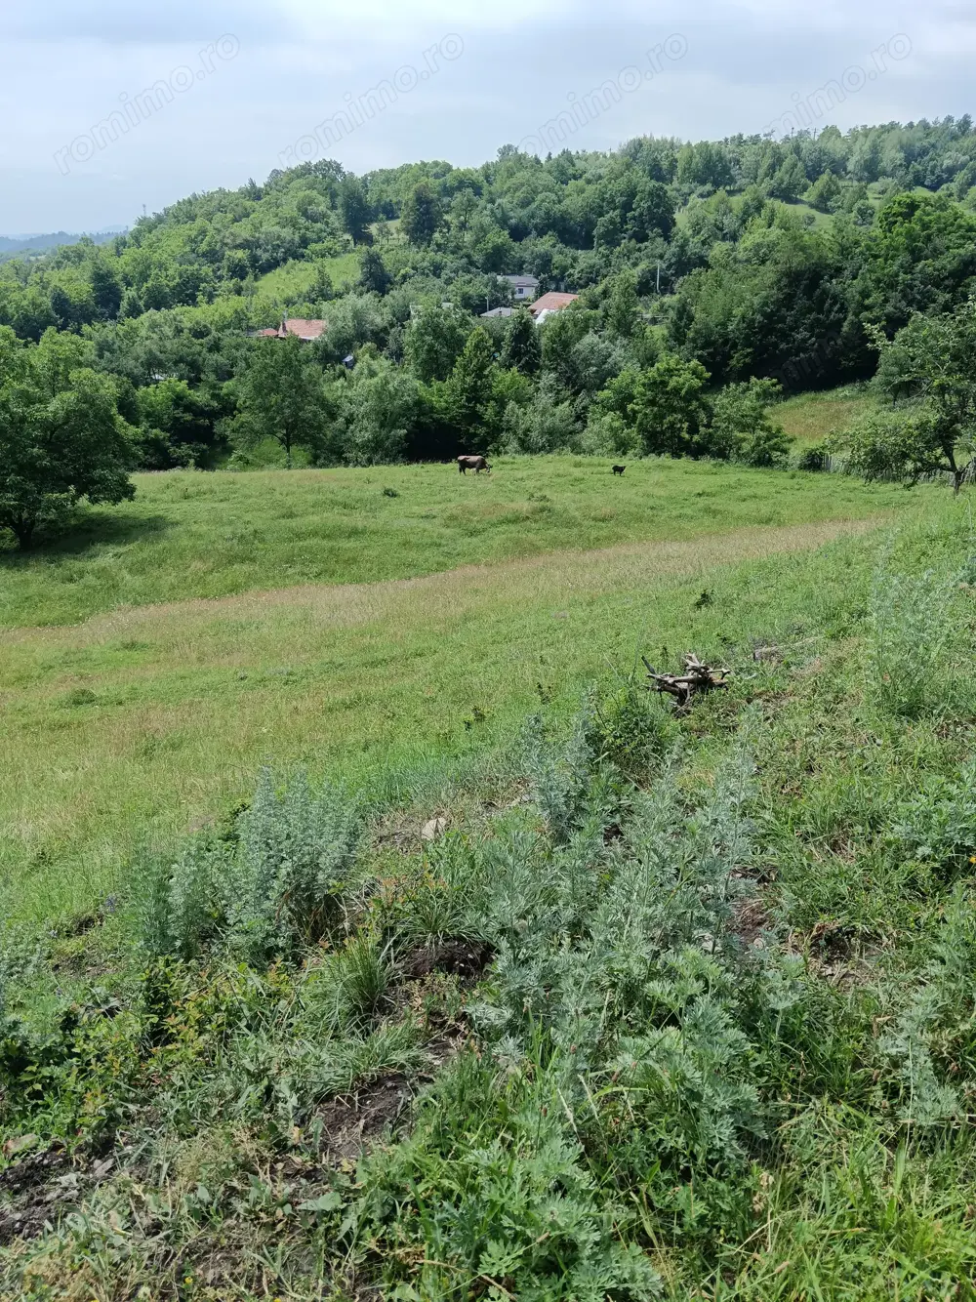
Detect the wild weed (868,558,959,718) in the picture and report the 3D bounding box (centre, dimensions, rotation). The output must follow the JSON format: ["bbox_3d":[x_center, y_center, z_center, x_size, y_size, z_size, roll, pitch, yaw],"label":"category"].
[{"bbox_3d":[2.137,-0.059,5.100,0.470,0.780,0.450,0,22,0],"label":"wild weed"}]

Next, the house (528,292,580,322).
[{"bbox_3d":[12.314,-57.982,172.000,10.000,6.000,9.000,12,24,28],"label":"house"}]

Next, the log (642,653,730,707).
[{"bbox_3d":[1.351,0.197,6.900,0.600,0.290,0.400,0,22,0],"label":"log"}]

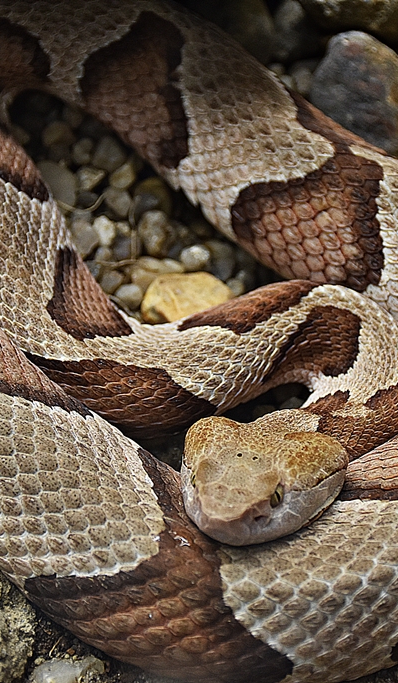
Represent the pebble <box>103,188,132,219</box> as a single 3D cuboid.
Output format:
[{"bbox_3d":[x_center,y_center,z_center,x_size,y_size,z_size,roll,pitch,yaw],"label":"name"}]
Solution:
[{"bbox_3d":[-0.024,-0.041,0.608,0.009,0.007,0.009,0,50,0],"label":"pebble"}]

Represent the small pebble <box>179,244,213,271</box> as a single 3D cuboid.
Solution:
[{"bbox_3d":[-0.001,-0.021,0.513,0.008,0.006,0.007,0,48,0],"label":"small pebble"}]

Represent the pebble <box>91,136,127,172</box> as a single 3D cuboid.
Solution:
[{"bbox_3d":[-0.024,-0.049,0.540,0.009,0.008,0.010,0,48,0],"label":"pebble"}]

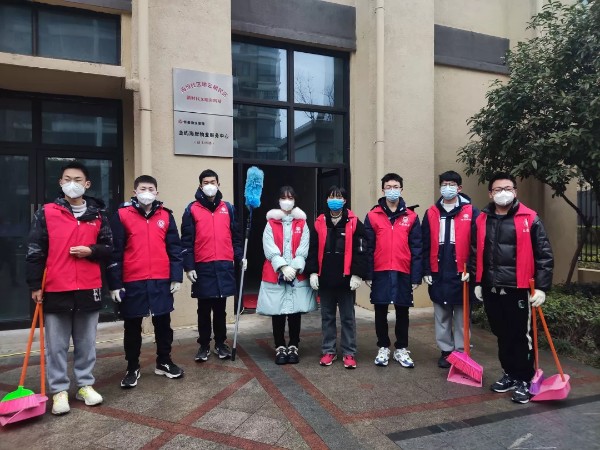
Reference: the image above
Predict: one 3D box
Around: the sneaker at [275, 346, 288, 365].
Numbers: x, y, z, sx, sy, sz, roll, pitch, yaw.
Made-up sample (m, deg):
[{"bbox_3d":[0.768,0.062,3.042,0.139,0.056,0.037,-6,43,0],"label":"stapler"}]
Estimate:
[{"bbox_3d":[-0.175,1.226,4.128,0.100,0.120,0.260,0,2,0],"label":"sneaker"}]

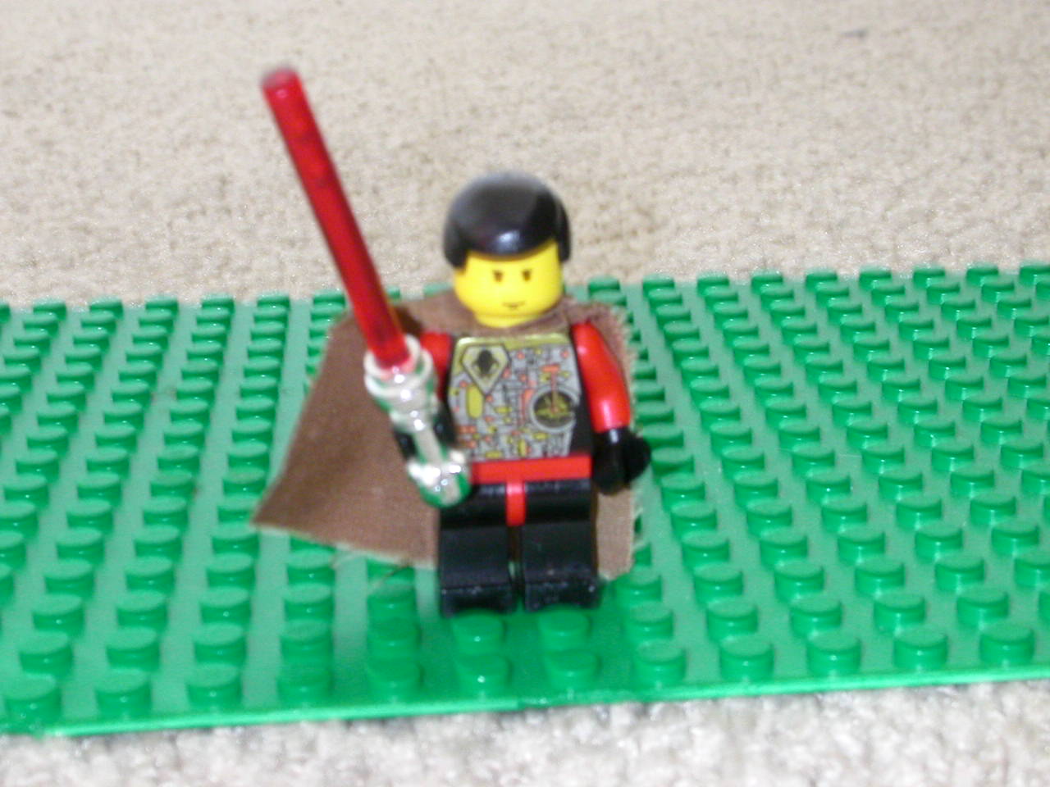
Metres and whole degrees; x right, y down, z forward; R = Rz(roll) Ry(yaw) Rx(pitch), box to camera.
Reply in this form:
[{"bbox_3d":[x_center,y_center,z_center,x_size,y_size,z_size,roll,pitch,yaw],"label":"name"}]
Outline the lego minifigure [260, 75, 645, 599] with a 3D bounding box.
[{"bbox_3d":[-0.008,-0.005,0.191,0.039,0.055,0.024,-3,20,-3],"label":"lego minifigure"}]

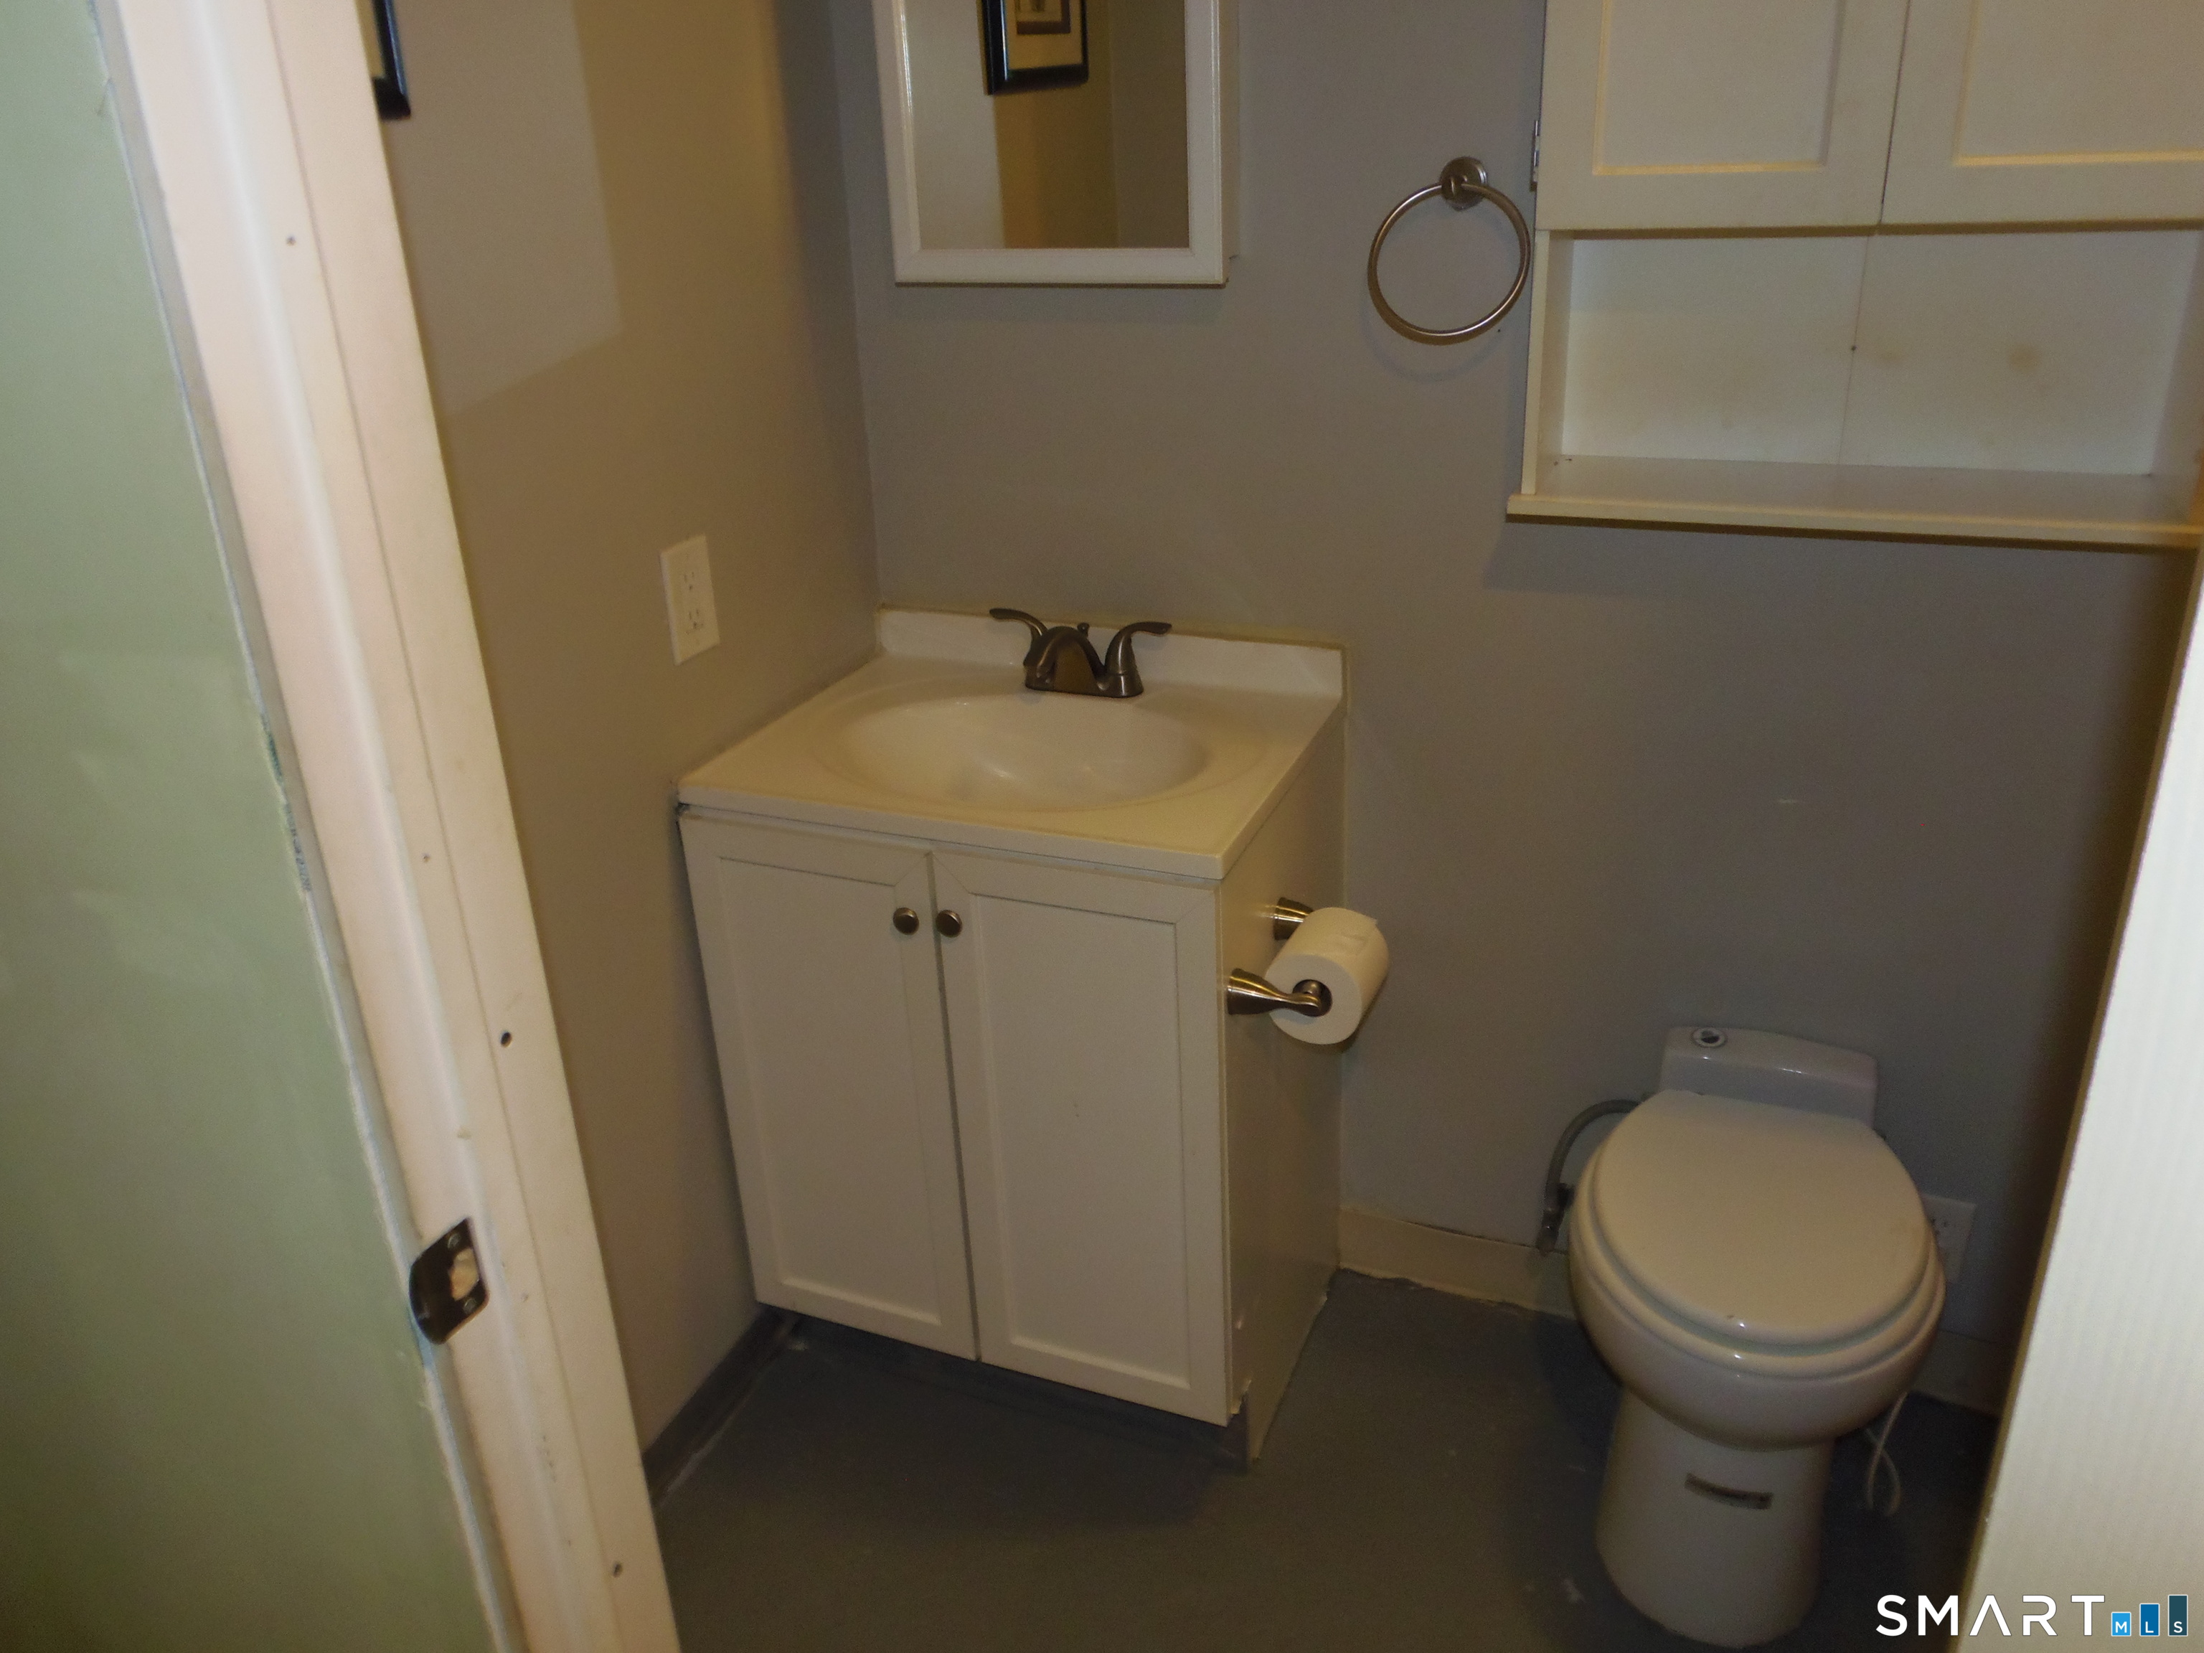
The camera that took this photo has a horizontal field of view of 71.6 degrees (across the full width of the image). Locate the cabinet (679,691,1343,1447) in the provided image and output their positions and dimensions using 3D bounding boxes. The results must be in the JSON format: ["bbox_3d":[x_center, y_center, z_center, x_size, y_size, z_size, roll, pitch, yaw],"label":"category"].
[{"bbox_3d":[-0.065,0.306,1.929,0.620,0.837,0.495,7,26,21],"label":"cabinet"}]

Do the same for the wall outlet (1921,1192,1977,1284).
[{"bbox_3d":[0.997,0.497,1.833,0.072,0.115,0.007,7,26,21],"label":"wall outlet"}]

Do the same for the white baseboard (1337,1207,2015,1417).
[{"bbox_3d":[0.731,0.629,2.010,0.852,0.108,0.014,7,26,21],"label":"white baseboard"}]

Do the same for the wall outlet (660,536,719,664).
[{"bbox_3d":[-0.442,-0.242,1.648,0.007,0.119,0.074,7,26,21],"label":"wall outlet"}]

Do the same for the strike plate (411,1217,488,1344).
[{"bbox_3d":[-0.338,0.240,0.794,0.008,0.057,0.044,7,26,21],"label":"strike plate"}]

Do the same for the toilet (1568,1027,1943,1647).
[{"bbox_3d":[0.709,0.564,1.705,0.370,0.475,0.484,7,26,21],"label":"toilet"}]

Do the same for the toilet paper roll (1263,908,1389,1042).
[{"bbox_3d":[0.231,0.152,1.560,0.100,0.101,0.108,7,26,21],"label":"toilet paper roll"}]

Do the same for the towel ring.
[{"bbox_3d":[0.361,-0.592,1.576,0.165,0.180,0.065,7,26,21],"label":"towel ring"}]

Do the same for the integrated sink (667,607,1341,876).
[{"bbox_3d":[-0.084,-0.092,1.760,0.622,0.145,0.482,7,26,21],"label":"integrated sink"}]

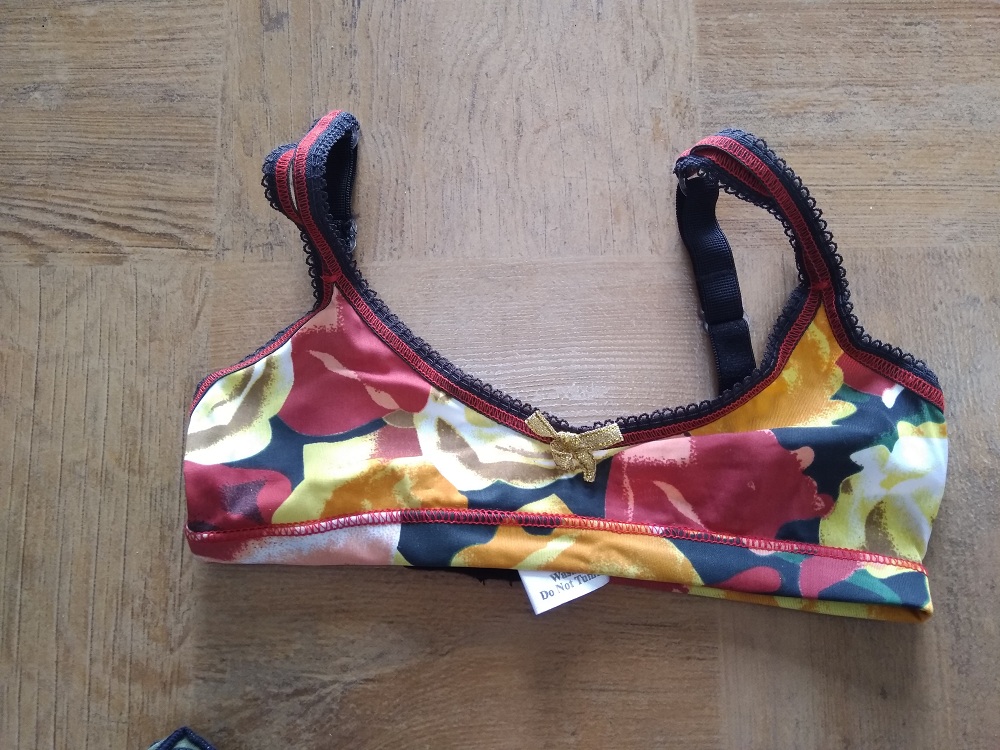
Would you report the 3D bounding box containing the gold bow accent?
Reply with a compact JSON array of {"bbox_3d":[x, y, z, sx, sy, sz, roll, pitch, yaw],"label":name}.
[{"bbox_3d":[0.031,0.030,0.327,0.040,0.008,0.029,4,83,-2],"label":"gold bow accent"}]

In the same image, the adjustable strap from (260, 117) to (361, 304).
[{"bbox_3d":[-0.080,-0.071,0.332,0.040,0.028,0.078,0,83,-2],"label":"adjustable strap"}]

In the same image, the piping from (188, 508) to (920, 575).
[{"bbox_3d":[0.023,0.069,0.326,0.309,0.014,0.020,3,83,-2],"label":"piping"}]

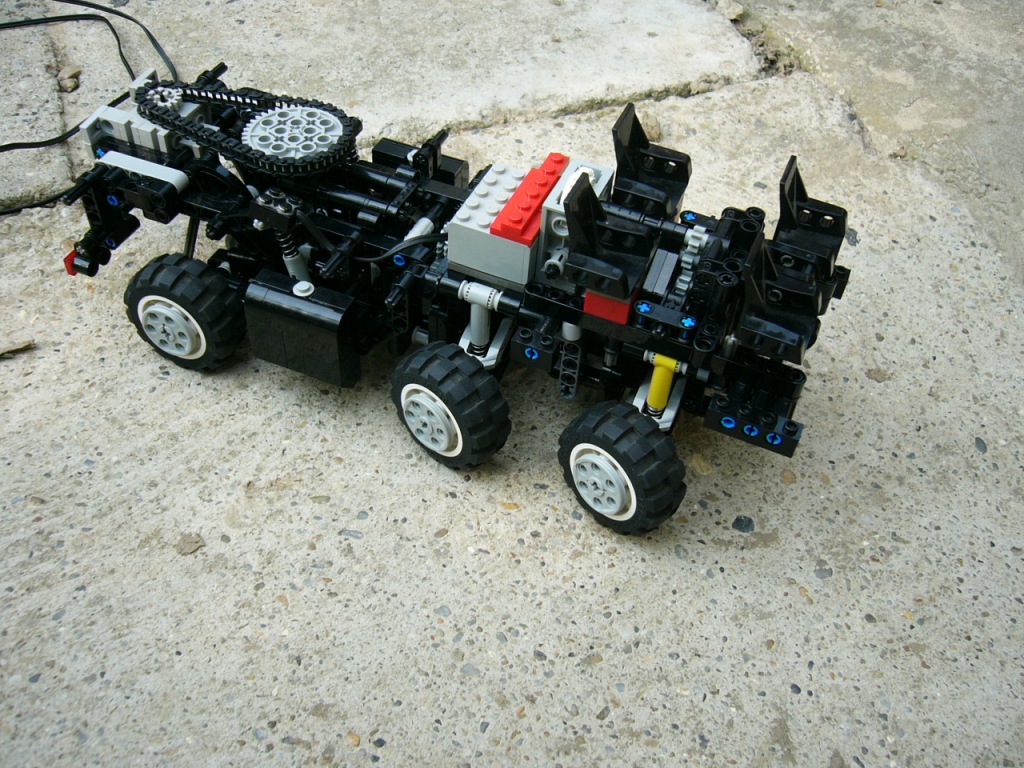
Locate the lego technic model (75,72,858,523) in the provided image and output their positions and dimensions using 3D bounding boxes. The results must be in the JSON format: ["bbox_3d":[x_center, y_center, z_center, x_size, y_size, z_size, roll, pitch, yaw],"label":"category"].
[{"bbox_3d":[-0.027,-0.058,0.408,0.306,0.112,0.139,19,49,13],"label":"lego technic model"}]

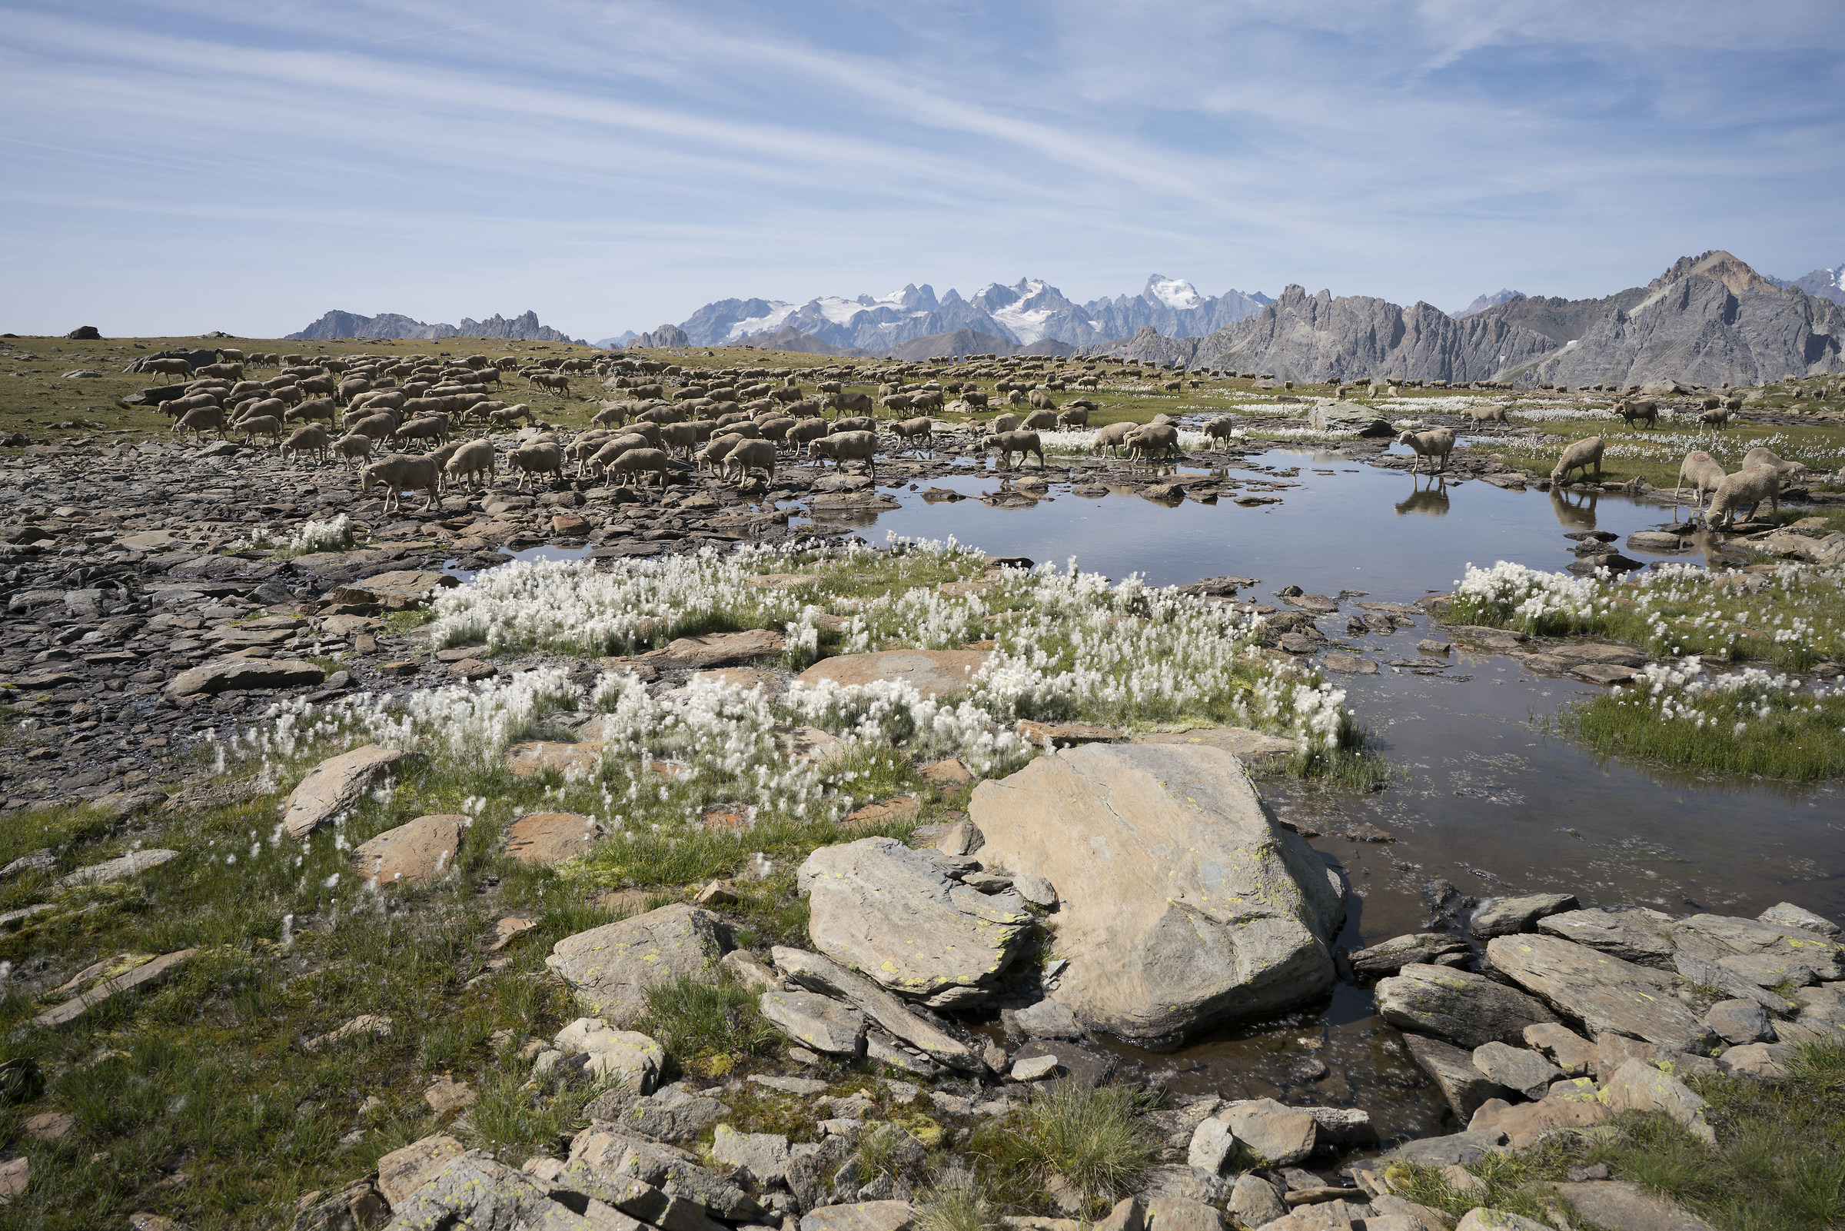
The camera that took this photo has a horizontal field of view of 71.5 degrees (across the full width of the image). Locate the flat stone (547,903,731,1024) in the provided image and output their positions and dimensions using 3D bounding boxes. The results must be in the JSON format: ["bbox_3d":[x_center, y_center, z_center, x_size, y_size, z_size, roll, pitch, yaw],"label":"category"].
[{"bbox_3d":[-0.741,0.905,3.363,0.463,0.214,0.341,-2,11,-12],"label":"flat stone"}]

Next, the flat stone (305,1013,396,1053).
[{"bbox_3d":[-1.460,1.069,3.278,0.200,0.080,0.120,-7,13,-29],"label":"flat stone"}]

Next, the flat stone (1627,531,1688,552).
[{"bbox_3d":[7.096,-0.711,12.377,0.480,0.160,0.420,0,11,0],"label":"flat stone"}]

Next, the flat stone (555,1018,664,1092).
[{"bbox_3d":[-0.729,1.025,2.992,0.250,0.130,0.180,2,11,10],"label":"flat stone"}]

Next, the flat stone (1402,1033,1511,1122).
[{"bbox_3d":[1.410,1.198,3.345,0.240,0.140,0.260,2,12,8],"label":"flat stone"}]

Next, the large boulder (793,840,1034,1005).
[{"bbox_3d":[0.000,0.930,4.036,0.630,0.330,0.520,3,12,16],"label":"large boulder"}]

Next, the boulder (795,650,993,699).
[{"bbox_3d":[-0.139,0.322,6.940,1.120,0.240,0.750,0,11,0],"label":"boulder"}]

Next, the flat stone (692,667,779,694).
[{"bbox_3d":[-1.050,0.381,7.343,0.500,0.130,0.360,2,12,8],"label":"flat stone"}]

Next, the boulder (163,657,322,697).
[{"bbox_3d":[-3.667,0.334,6.959,0.747,0.155,0.361,-4,12,-18],"label":"boulder"}]

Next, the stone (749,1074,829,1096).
[{"bbox_3d":[-0.305,1.072,2.924,0.190,0.028,0.055,4,12,18],"label":"stone"}]

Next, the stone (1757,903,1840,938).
[{"bbox_3d":[2.638,0.919,3.858,0.220,0.085,0.130,3,12,15],"label":"stone"}]

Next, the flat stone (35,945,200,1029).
[{"bbox_3d":[-2.116,0.975,3.373,0.180,0.080,0.420,7,13,31],"label":"flat stone"}]

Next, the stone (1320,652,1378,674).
[{"bbox_3d":[2.644,0.294,7.934,0.350,0.090,0.280,0,11,0],"label":"stone"}]

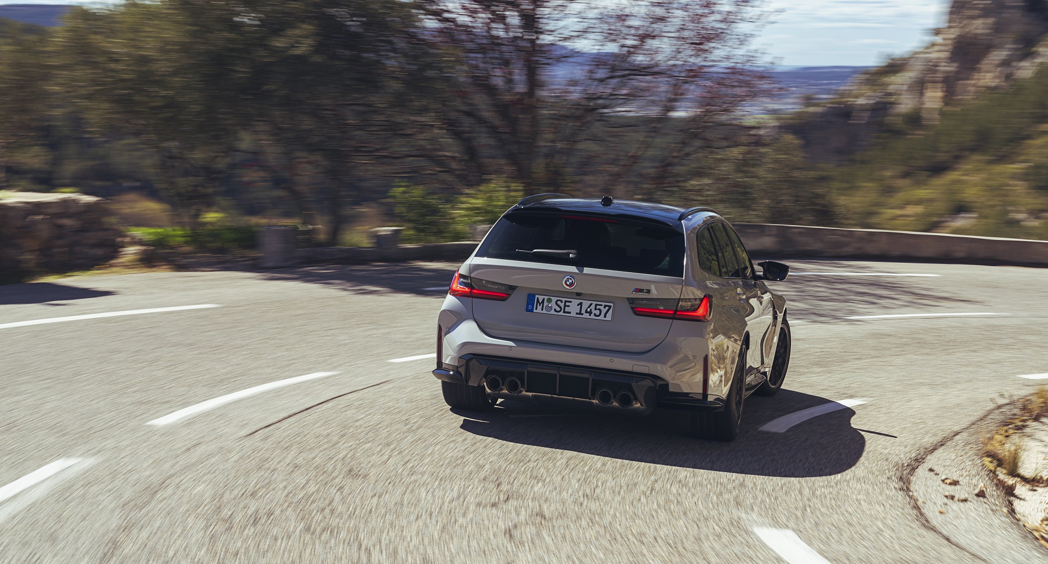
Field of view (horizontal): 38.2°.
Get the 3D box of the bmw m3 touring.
[{"bbox_3d":[0.847,0.171,11.159,1.960,1.445,4.800,6,3,15],"label":"bmw m3 touring"}]

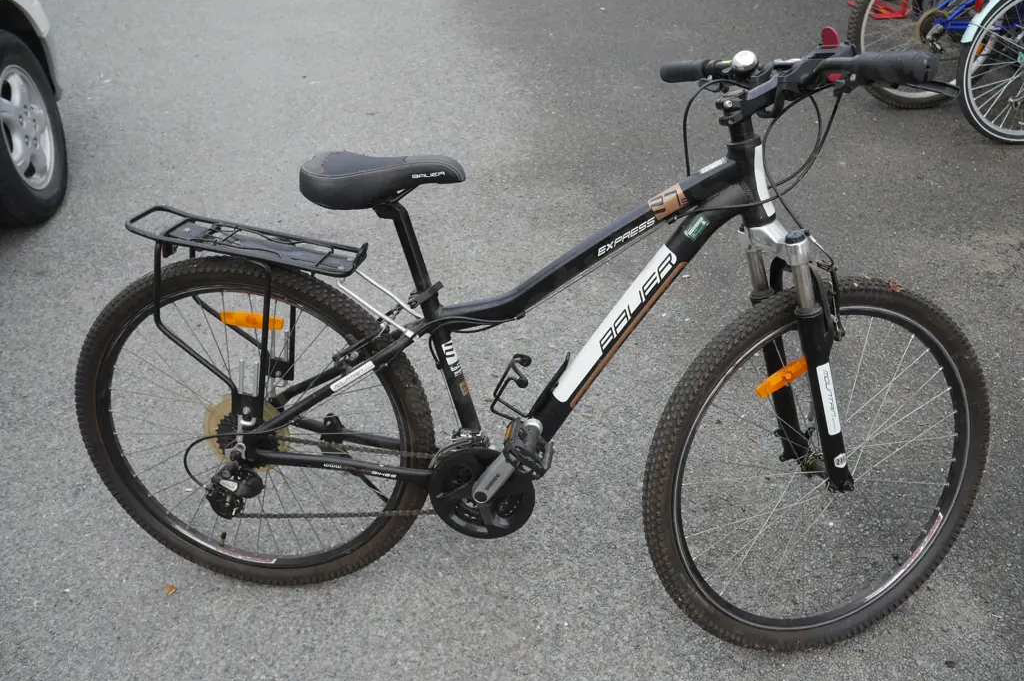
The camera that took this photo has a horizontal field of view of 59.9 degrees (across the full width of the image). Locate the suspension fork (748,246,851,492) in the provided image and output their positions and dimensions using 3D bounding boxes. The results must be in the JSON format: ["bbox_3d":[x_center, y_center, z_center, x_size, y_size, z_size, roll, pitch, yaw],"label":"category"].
[{"bbox_3d":[0.465,0.044,1.433,0.063,0.444,0.172,-25,20,-10],"label":"suspension fork"}]

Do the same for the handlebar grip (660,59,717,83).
[{"bbox_3d":[0.294,-0.466,1.532,0.035,0.035,0.131,-27,21,-16],"label":"handlebar grip"}]

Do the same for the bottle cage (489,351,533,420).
[{"bbox_3d":[0.028,0.063,1.473,0.077,0.157,0.077,27,25,-4],"label":"bottle cage"}]

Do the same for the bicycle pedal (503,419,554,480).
[{"bbox_3d":[0.026,0.165,1.361,0.078,0.029,0.094,38,24,-9],"label":"bicycle pedal"}]

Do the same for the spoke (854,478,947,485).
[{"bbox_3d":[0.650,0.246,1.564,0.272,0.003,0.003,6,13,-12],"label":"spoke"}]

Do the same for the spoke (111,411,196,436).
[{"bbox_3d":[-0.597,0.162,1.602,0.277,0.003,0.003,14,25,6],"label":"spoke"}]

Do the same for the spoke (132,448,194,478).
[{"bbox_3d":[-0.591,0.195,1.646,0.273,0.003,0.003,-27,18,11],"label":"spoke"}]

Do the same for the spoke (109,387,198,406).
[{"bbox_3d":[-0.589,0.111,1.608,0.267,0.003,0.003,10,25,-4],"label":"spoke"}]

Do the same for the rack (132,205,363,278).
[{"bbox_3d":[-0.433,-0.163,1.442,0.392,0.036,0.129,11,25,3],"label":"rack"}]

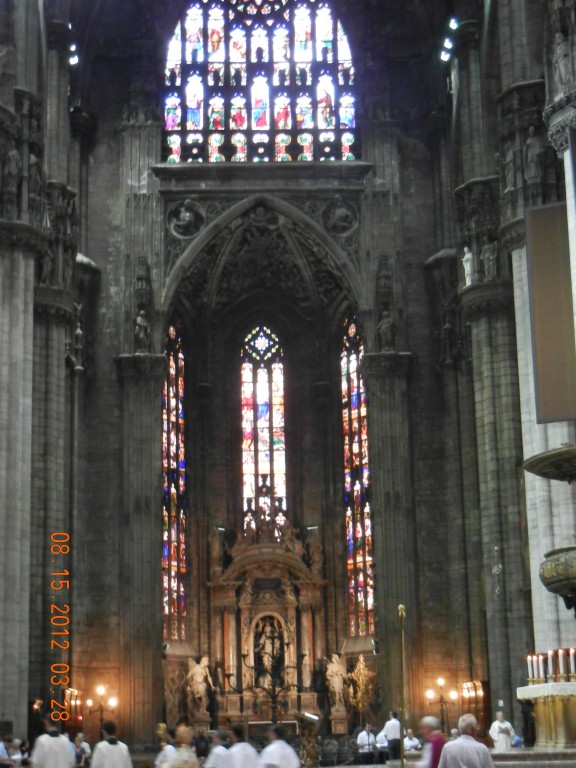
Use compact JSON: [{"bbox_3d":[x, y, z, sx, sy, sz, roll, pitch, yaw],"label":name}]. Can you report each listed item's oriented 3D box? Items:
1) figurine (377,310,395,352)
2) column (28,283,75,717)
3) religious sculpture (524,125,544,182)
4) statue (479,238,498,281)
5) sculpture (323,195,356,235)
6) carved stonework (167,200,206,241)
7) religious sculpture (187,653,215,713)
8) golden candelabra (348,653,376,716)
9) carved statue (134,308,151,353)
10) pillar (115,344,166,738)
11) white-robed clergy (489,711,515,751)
[{"bbox_3d":[4.673,-2.567,72.303,0.870,1.980,0.650,-1,-12,-2],"label":"figurine"},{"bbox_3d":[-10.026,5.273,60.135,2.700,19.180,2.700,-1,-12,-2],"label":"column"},{"bbox_3d":[8.584,-8.031,52.538,0.700,2.140,0.600,-1,-12,-2],"label":"religious sculpture"},{"bbox_3d":[8.272,-5.155,61.936,0.740,1.880,0.600,-1,-12,-2],"label":"statue"},{"bbox_3d":[2.533,-8.339,74.197,1.680,2.060,0.500,-1,-12,-2],"label":"sculpture"},{"bbox_3d":[-4.921,-8.107,73.877,1.660,2.050,0.500,-1,-12,-2],"label":"carved stonework"},{"bbox_3d":[-4.005,13.750,69.058,1.280,2.510,0.900,2,-13,-17],"label":"religious sculpture"},{"bbox_3d":[2.913,11.782,58.983,1.100,2.380,0.500,-1,-12,-2],"label":"golden candelabra"},{"bbox_3d":[-6.932,-2.552,71.880,0.760,2.160,0.650,-1,-12,-2],"label":"carved statue"},{"bbox_3d":[-6.904,7.637,70.282,2.150,18.720,1.500,-1,-12,-2],"label":"pillar"},{"bbox_3d":[5.582,9.348,39.129,0.680,1.720,0.450,-2,-12,3],"label":"white-robed clergy"}]

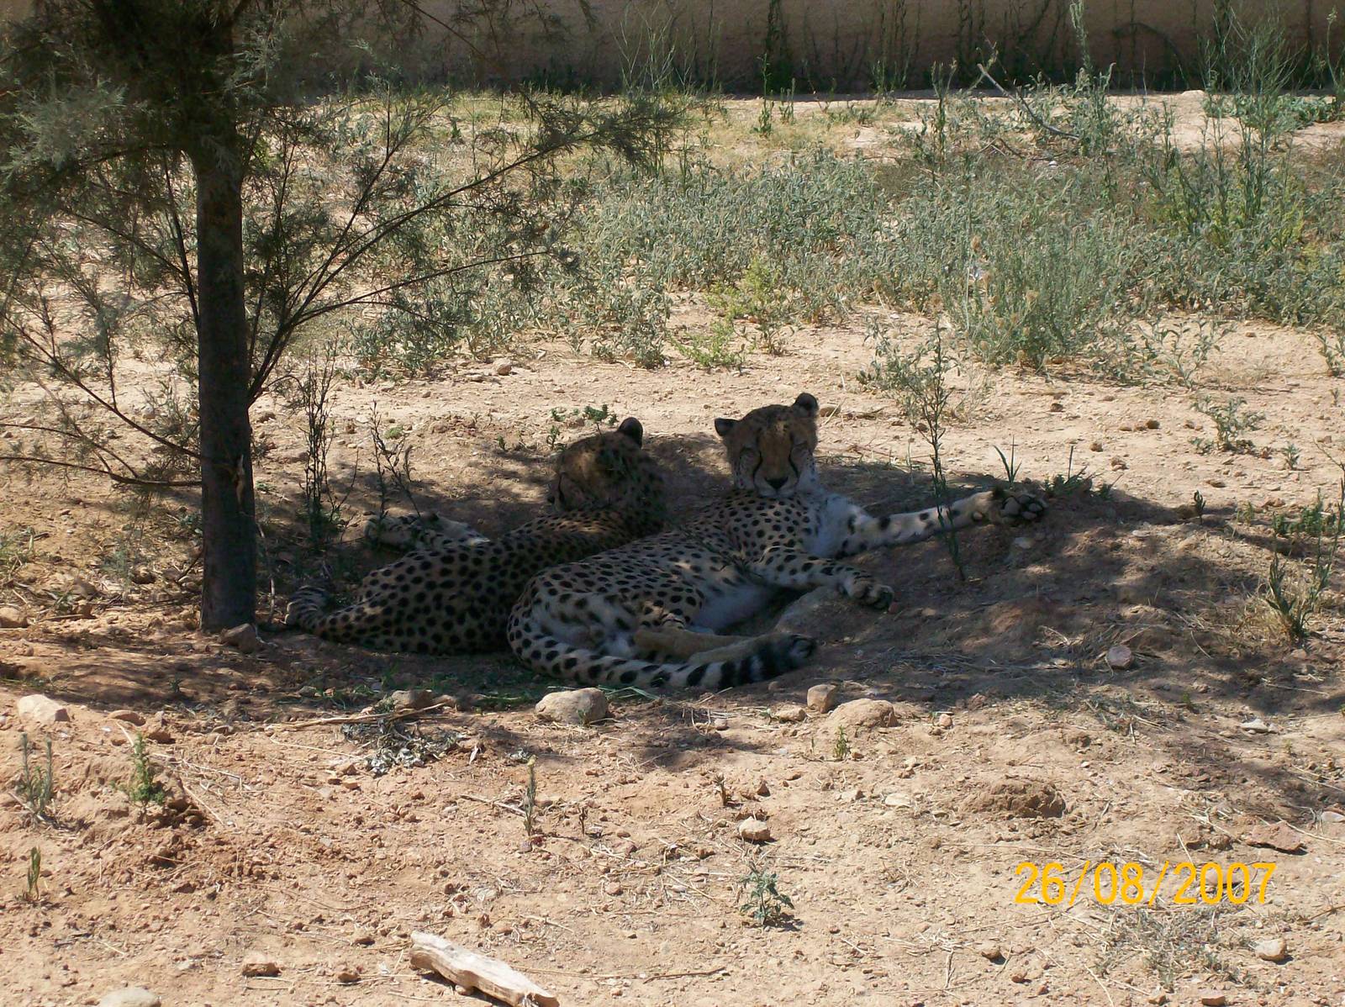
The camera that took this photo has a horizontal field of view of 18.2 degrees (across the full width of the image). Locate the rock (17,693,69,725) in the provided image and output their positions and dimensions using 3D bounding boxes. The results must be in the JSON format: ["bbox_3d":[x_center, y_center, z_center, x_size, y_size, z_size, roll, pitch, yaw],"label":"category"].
[{"bbox_3d":[-1.065,0.348,7.097,0.087,0.038,0.065,0,12,0],"label":"rock"}]

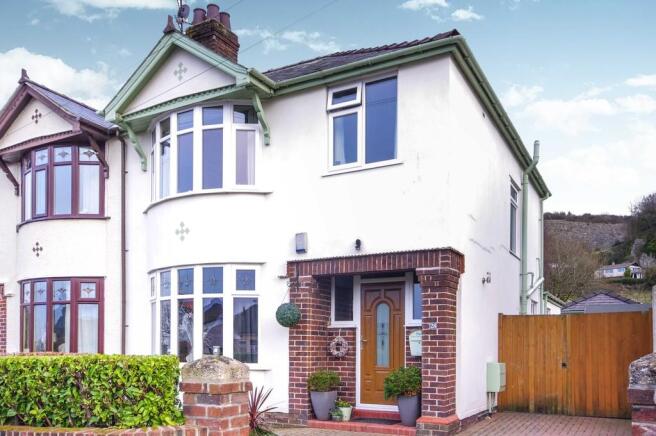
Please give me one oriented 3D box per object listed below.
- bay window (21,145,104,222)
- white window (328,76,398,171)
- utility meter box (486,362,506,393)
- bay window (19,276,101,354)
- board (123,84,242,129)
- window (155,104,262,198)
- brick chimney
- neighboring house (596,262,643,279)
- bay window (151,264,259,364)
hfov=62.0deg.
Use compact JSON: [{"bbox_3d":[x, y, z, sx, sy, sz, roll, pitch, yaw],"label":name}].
[{"bbox_3d":[-5.368,-0.689,10.744,2.200,1.320,0.450,-4,-8,28],"label":"bay window"},{"bbox_3d":[0.511,-1.374,7.979,1.070,1.220,0.120,-4,-8,28],"label":"white window"},{"bbox_3d":[2.802,2.642,9.046,0.210,0.470,0.470,-4,-8,28],"label":"utility meter box"},{"bbox_3d":[-5.210,1.919,10.429,2.200,1.500,0.420,-4,-8,28],"label":"bay window"},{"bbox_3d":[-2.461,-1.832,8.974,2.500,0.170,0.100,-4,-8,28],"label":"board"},{"bbox_3d":[-2.227,-1.095,9.126,2.250,1.320,0.450,-4,-8,28],"label":"window"},{"bbox_3d":[-2.700,-4.273,12.858,0.800,1.400,0.880,-4,-8,28],"label":"brick chimney"},{"bbox_3d":[75.507,13.599,141.456,9.500,4.300,8.500,-6,-9,38],"label":"neighboring house"},{"bbox_3d":[-2.148,1.580,8.805,2.250,1.520,0.450,-4,-8,28],"label":"bay window"}]

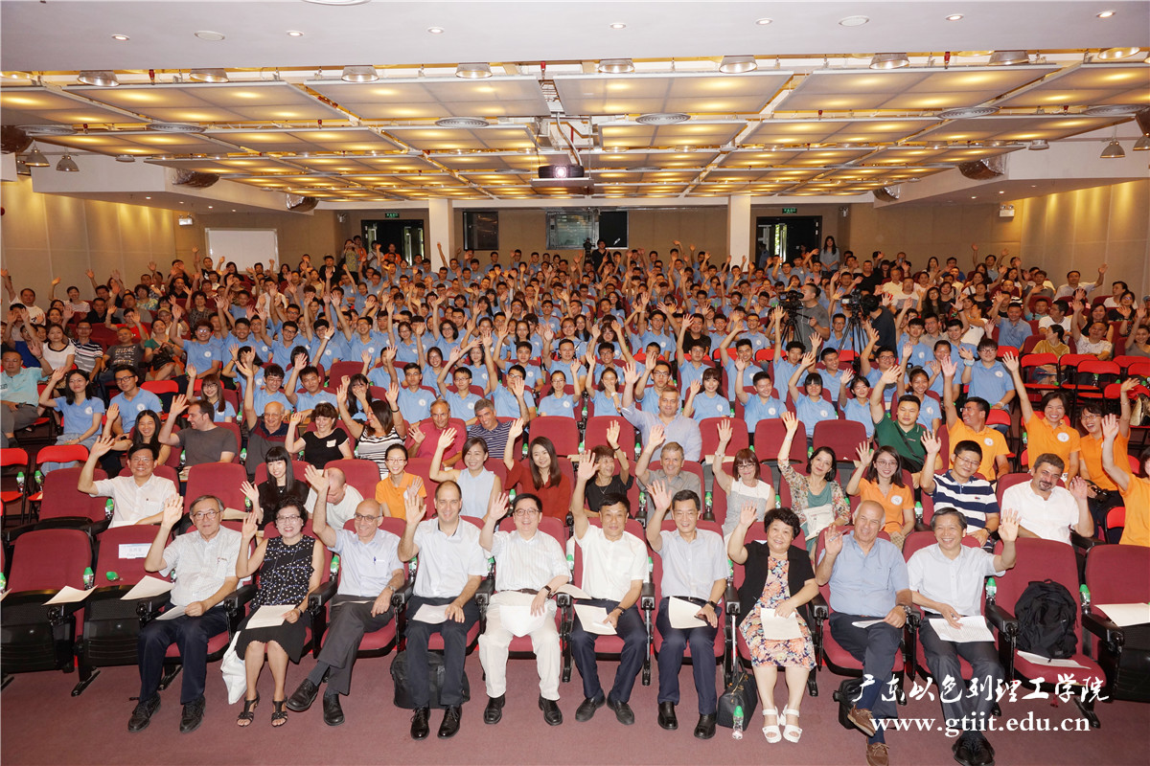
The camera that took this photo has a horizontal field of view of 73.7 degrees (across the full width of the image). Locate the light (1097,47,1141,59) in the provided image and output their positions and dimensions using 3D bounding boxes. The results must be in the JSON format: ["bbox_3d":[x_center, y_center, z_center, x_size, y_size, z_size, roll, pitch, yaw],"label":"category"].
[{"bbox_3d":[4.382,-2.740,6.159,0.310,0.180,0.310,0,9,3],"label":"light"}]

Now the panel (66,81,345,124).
[{"bbox_3d":[-3.828,-3.009,8.235,2.234,0.060,1.696,0,8,3],"label":"panel"}]

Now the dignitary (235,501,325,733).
[{"bbox_3d":[-1.899,1.426,5.009,0.560,1.290,0.780,-1,9,-3],"label":"dignitary"}]

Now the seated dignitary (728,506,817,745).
[{"bbox_3d":[1.220,1.407,4.762,0.540,1.260,0.780,1,8,10],"label":"seated dignitary"}]

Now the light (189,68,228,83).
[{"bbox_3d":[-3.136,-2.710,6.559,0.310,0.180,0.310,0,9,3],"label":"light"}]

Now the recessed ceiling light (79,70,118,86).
[{"bbox_3d":[-4.142,-2.695,6.649,0.310,0.160,0.310,0,9,3],"label":"recessed ceiling light"}]

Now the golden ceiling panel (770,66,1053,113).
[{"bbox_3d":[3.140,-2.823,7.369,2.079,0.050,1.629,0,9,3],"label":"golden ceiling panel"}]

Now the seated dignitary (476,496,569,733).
[{"bbox_3d":[-0.310,1.339,4.887,0.580,1.260,0.870,0,8,0],"label":"seated dignitary"}]

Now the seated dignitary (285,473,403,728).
[{"bbox_3d":[-1.443,1.305,4.986,0.630,1.450,0.800,-1,8,-3],"label":"seated dignitary"}]

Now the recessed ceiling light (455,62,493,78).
[{"bbox_3d":[-0.849,-2.682,6.484,0.310,0.160,0.310,0,9,3],"label":"recessed ceiling light"}]

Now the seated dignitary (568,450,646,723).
[{"bbox_3d":[0.256,1.270,4.936,0.540,1.510,0.760,0,8,4],"label":"seated dignitary"}]

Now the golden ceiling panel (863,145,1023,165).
[{"bbox_3d":[5.932,-3.738,12.565,2.000,0.060,1.696,0,8,3],"label":"golden ceiling panel"}]

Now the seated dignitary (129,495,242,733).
[{"bbox_3d":[-2.464,1.414,4.907,0.600,1.280,0.840,-1,9,-4],"label":"seated dignitary"}]

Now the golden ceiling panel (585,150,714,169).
[{"bbox_3d":[1.204,-3.732,12.806,2.234,0.060,1.696,0,8,3],"label":"golden ceiling panel"}]

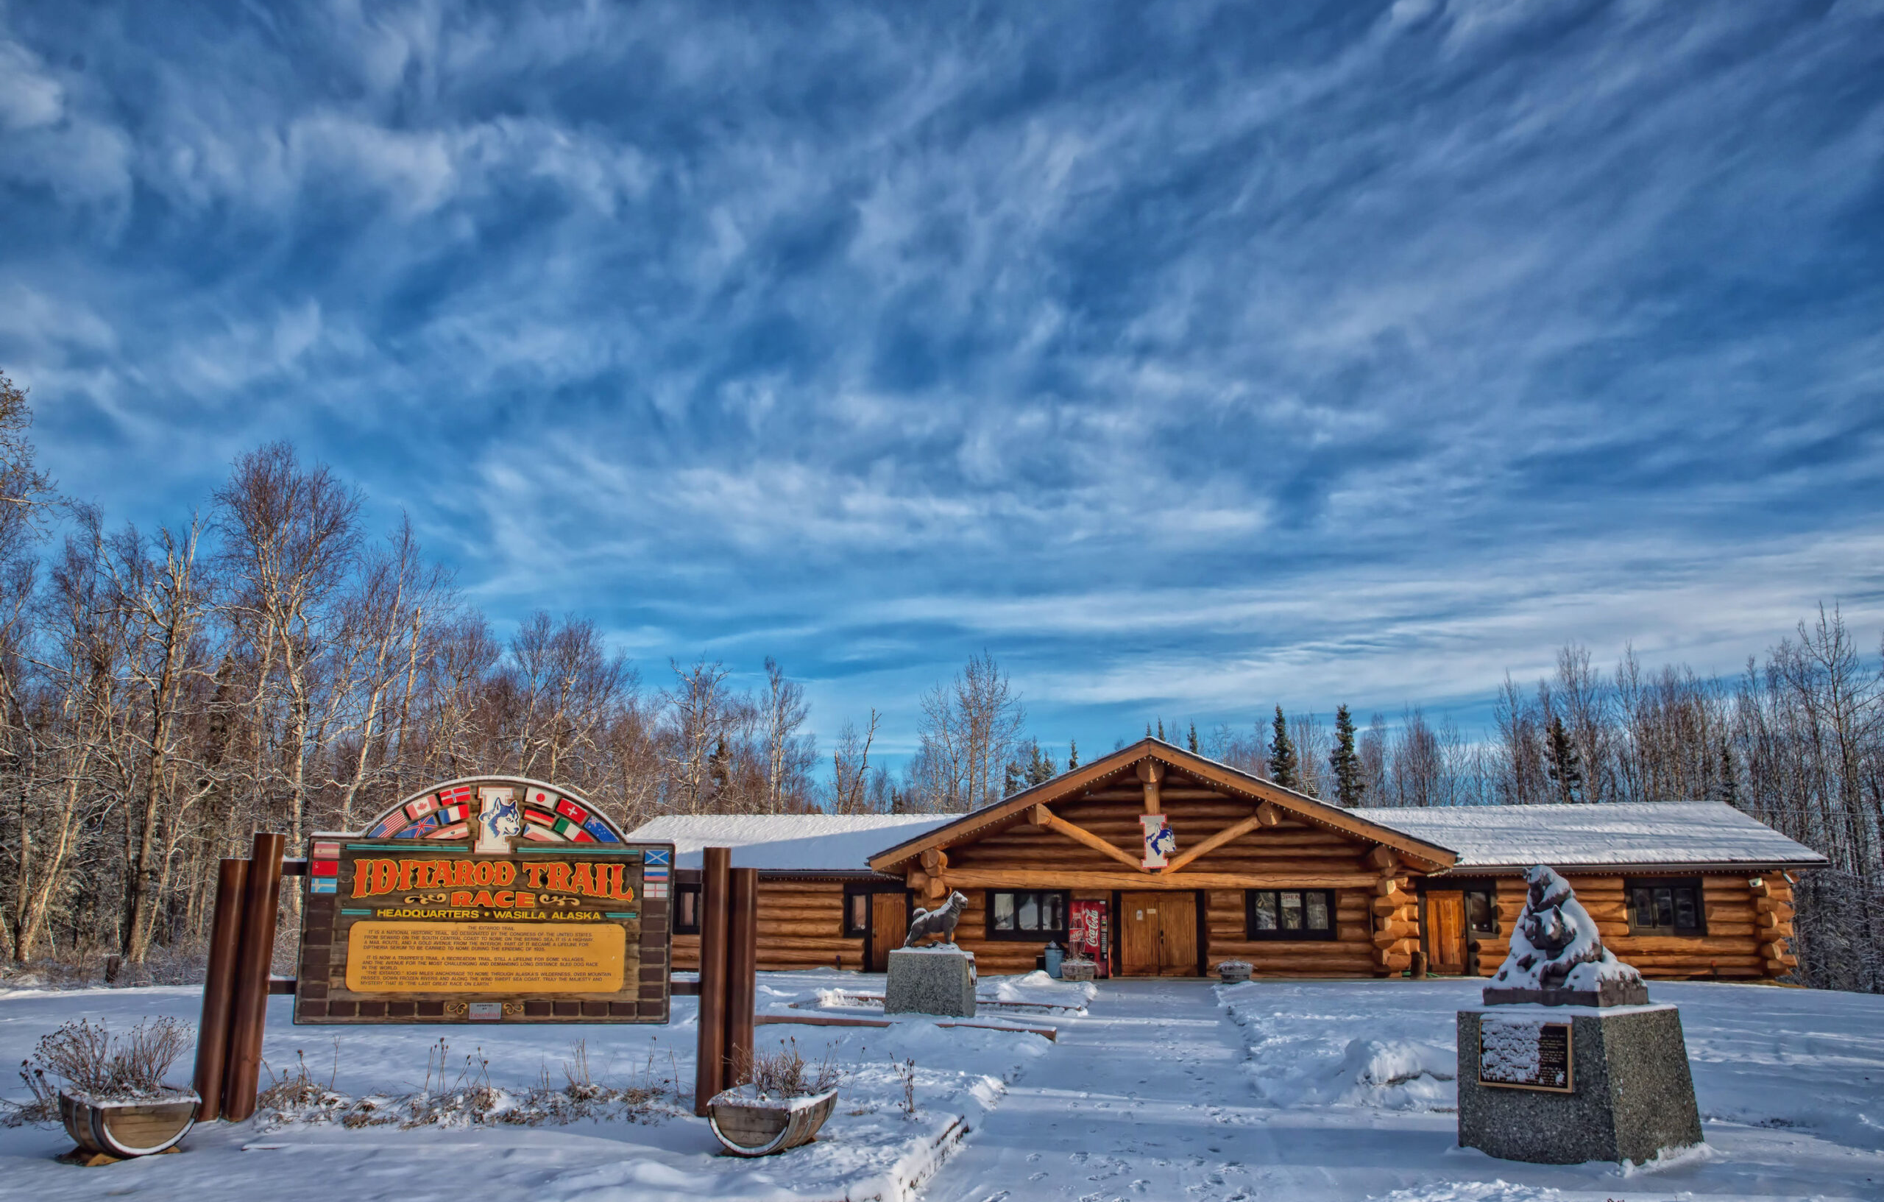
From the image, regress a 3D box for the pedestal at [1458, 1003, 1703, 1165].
[{"bbox_3d":[4.415,3.327,8.787,1.115,0.890,1.115,10,-17,-35],"label":"pedestal"}]

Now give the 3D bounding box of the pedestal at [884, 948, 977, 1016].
[{"bbox_3d":[-0.168,5.386,17.800,1.112,0.870,0.750,-3,-13,17],"label":"pedestal"}]

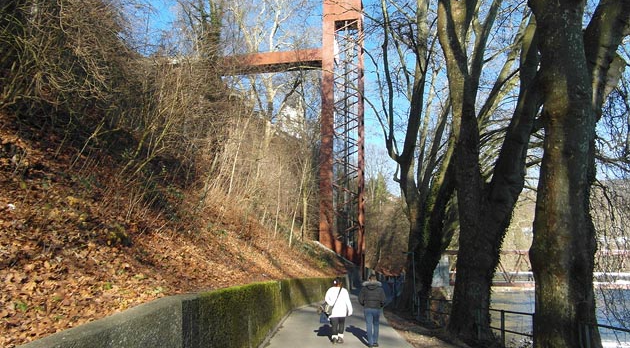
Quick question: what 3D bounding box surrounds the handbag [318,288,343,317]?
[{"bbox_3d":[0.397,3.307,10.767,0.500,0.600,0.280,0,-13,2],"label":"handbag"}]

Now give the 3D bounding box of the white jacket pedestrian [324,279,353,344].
[{"bbox_3d":[0.619,3.483,10.787,0.680,1.586,0.450,0,-13,2],"label":"white jacket pedestrian"}]

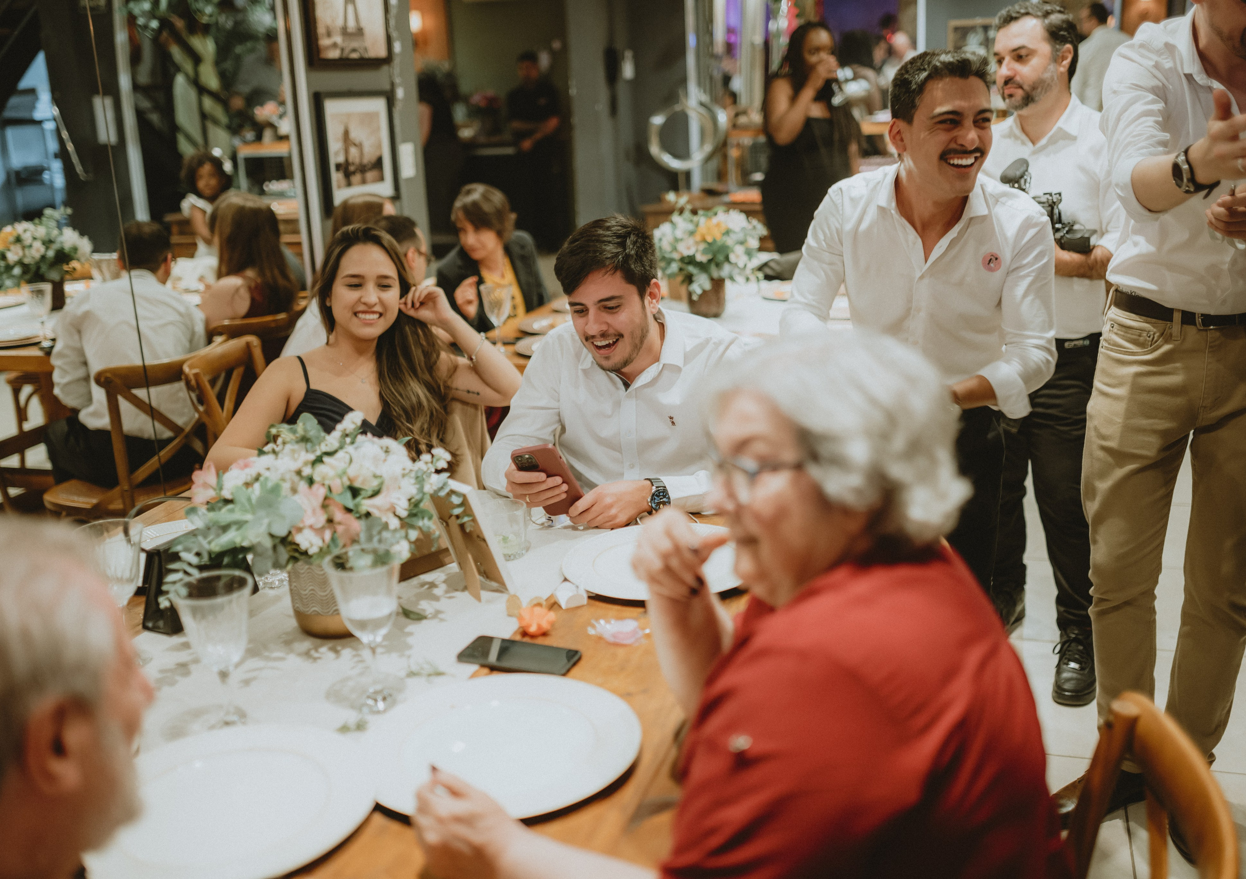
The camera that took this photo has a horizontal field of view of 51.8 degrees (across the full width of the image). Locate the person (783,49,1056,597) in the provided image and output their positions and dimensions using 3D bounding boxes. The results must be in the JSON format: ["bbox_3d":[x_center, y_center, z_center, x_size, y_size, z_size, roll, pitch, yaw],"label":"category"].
[{"bbox_3d":[0.592,0.025,2.491,0.520,1.510,0.500,1,16,14],"label":"person"}]

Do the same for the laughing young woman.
[{"bbox_3d":[-0.440,0.211,2.507,0.580,1.240,0.720,-1,15,8],"label":"laughing young woman"}]

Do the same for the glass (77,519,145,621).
[{"bbox_3d":[-0.692,0.213,1.750,0.092,0.183,0.092,-3,15,0],"label":"glass"}]

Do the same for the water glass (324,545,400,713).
[{"bbox_3d":[-0.306,0.235,1.532,0.088,0.172,0.088,-3,15,0],"label":"water glass"}]

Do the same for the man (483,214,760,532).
[{"bbox_3d":[0.024,0.192,2.457,0.530,1.260,0.680,0,15,11],"label":"man"}]

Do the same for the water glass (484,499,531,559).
[{"bbox_3d":[-0.189,0.141,2.111,0.073,0.085,0.073,-3,15,0],"label":"water glass"}]

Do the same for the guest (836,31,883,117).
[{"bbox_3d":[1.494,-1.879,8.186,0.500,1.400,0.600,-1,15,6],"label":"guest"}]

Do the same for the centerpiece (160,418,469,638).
[{"bbox_3d":[-0.410,0.118,1.757,0.380,0.290,0.360,-3,15,0],"label":"centerpiece"}]

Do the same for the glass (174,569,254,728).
[{"bbox_3d":[-0.476,0.250,1.514,0.091,0.168,0.091,-3,15,0],"label":"glass"}]

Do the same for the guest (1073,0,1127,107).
[{"bbox_3d":[2.408,-1.329,6.666,0.420,1.760,0.500,4,17,23],"label":"guest"}]

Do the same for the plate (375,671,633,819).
[{"bbox_3d":[-0.147,0.355,1.475,0.338,0.022,0.338,-3,15,1],"label":"plate"}]

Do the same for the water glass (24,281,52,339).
[{"bbox_3d":[-1.912,-0.410,4.218,0.093,0.183,0.093,-3,15,0],"label":"water glass"}]

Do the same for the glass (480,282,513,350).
[{"bbox_3d":[-0.366,-0.357,3.763,0.093,0.183,0.093,-3,15,0],"label":"glass"}]

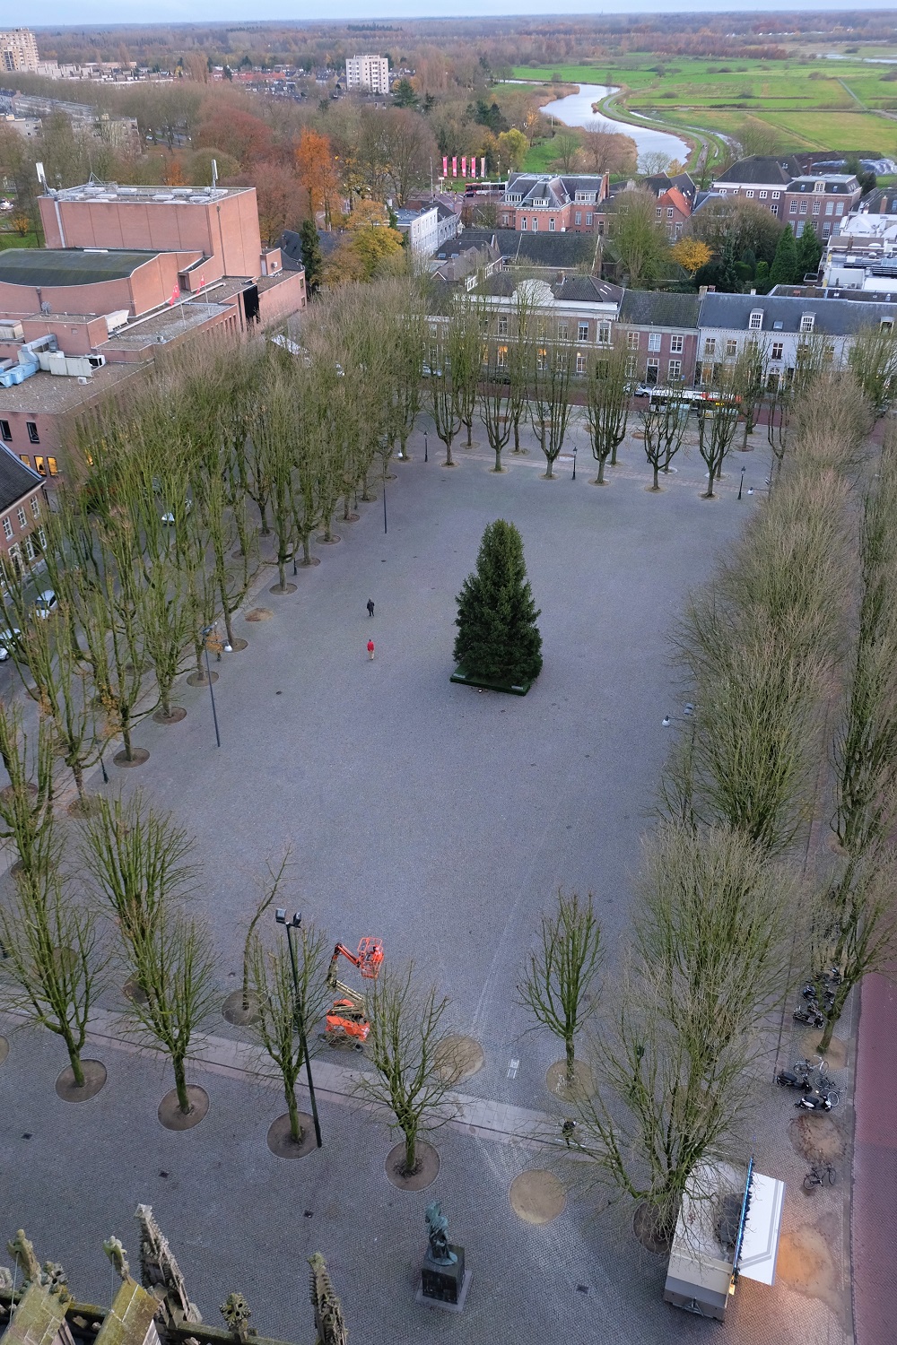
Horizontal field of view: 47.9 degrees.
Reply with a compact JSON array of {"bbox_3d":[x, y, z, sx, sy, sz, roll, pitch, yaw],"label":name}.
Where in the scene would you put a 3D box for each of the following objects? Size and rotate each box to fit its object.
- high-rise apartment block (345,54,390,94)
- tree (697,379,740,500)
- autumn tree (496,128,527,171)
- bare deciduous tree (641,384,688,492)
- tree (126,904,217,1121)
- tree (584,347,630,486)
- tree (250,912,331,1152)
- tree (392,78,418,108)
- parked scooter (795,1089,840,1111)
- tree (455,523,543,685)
[{"bbox_3d":[-54.603,-403.436,682.104,21.500,23.300,18.500,-26,41,-33],"label":"high-rise apartment block"},{"bbox_3d":[27.808,-23.939,104.323,4.500,12.300,4.500,-1,33,0],"label":"tree"},{"bbox_3d":[21.529,-173.839,336.547,10.600,13.500,10.200,-1,33,0],"label":"autumn tree"},{"bbox_3d":[23.506,-25.253,109.915,5.000,11.000,5.000,8,34,13],"label":"bare deciduous tree"},{"bbox_3d":[-11.976,15.517,44.370,3.900,12.900,3.900,-1,33,0],"label":"tree"},{"bbox_3d":[17.321,-27.787,110.661,4.900,14.600,4.900,8,34,13],"label":"tree"},{"bbox_3d":[-6.842,16.645,44.559,4.200,13.500,4.200,8,34,13],"label":"tree"},{"bbox_3d":[-24.462,-322.890,564.689,14.000,16.400,14.000,-1,33,1],"label":"tree"},{"bbox_3d":[17.117,20.197,47.193,1.700,1.120,0.700,5,34,9],"label":"parked scooter"},{"bbox_3d":[3.833,-5.728,78.299,6.700,12.800,6.700,-1,33,0],"label":"tree"}]

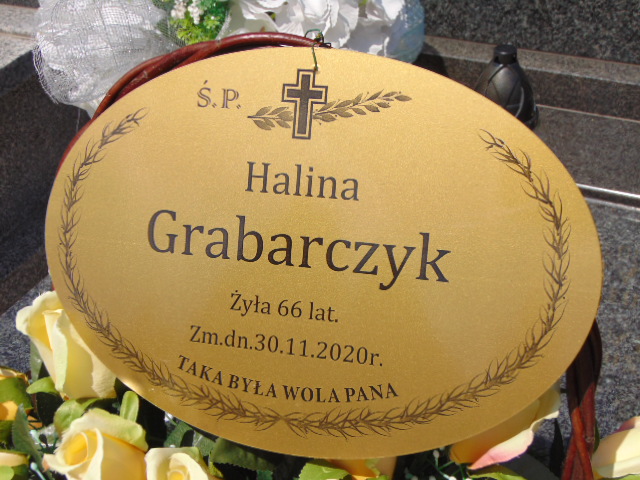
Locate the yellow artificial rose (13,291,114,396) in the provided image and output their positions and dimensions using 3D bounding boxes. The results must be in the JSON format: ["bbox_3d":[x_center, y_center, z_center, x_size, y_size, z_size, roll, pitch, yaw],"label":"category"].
[{"bbox_3d":[-0.148,0.061,0.545,0.056,0.066,0.055,-17,26,13],"label":"yellow artificial rose"}]

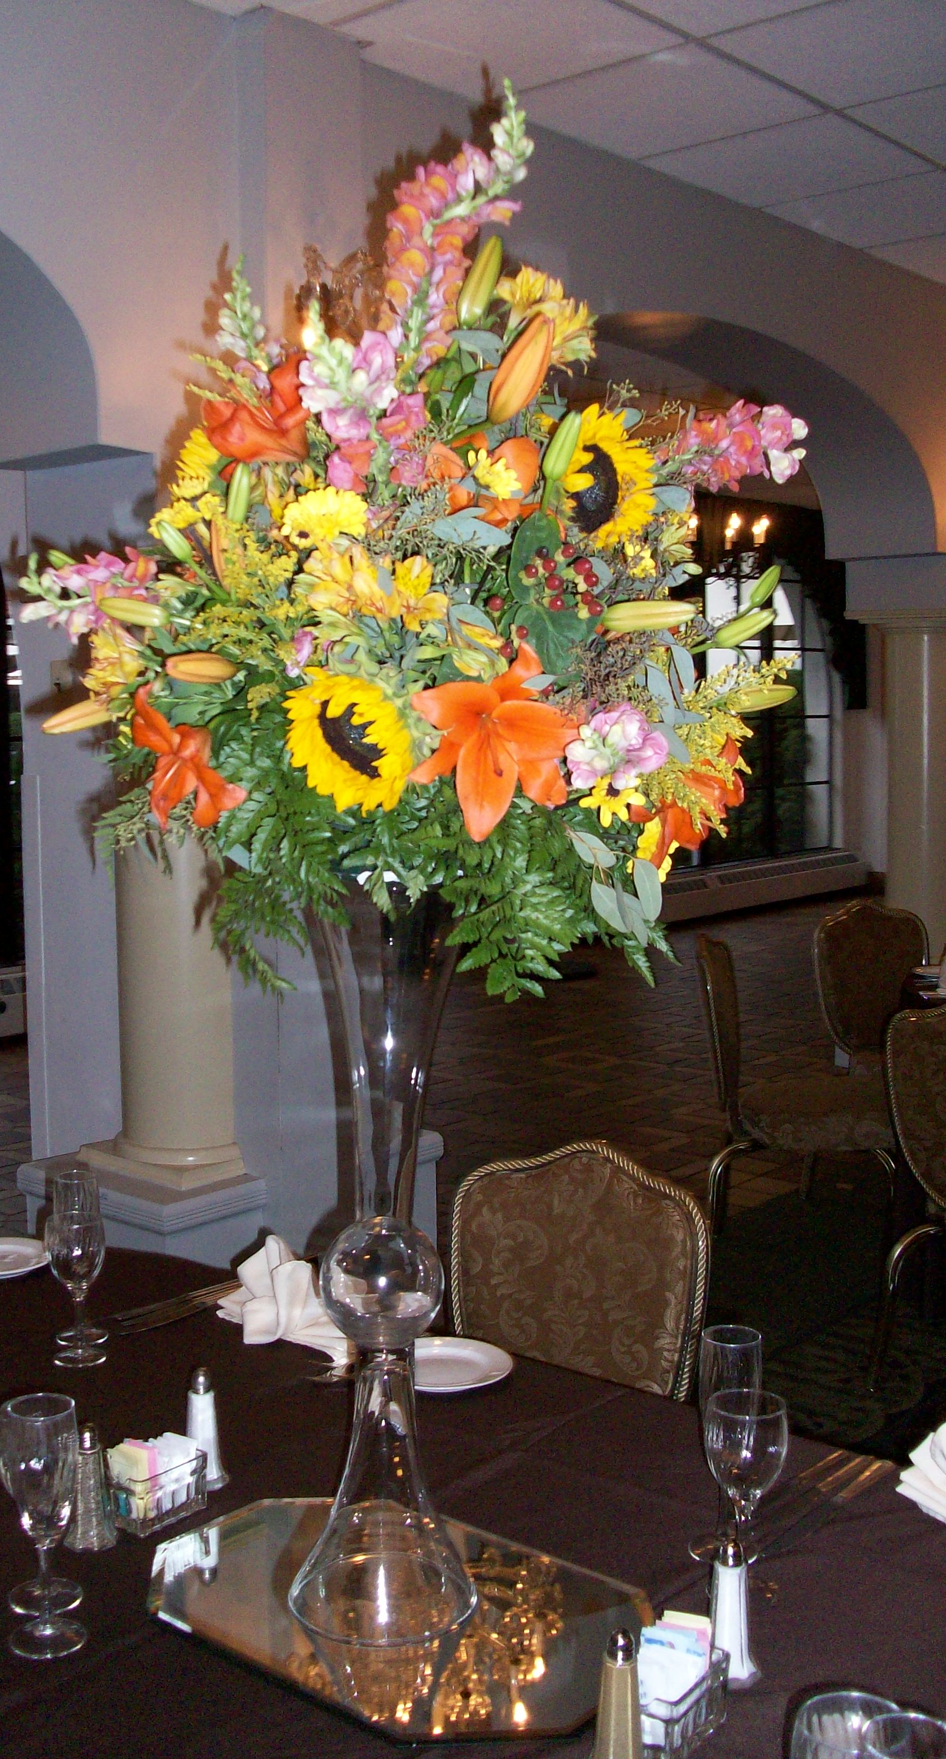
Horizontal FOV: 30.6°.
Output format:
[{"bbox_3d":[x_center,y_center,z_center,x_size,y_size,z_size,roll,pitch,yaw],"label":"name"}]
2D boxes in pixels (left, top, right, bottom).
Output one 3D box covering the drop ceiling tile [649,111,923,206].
[{"bbox_3d":[0.877,-1.935,4.690,0.600,0.025,0.610,5,8,41],"label":"drop ceiling tile"}]

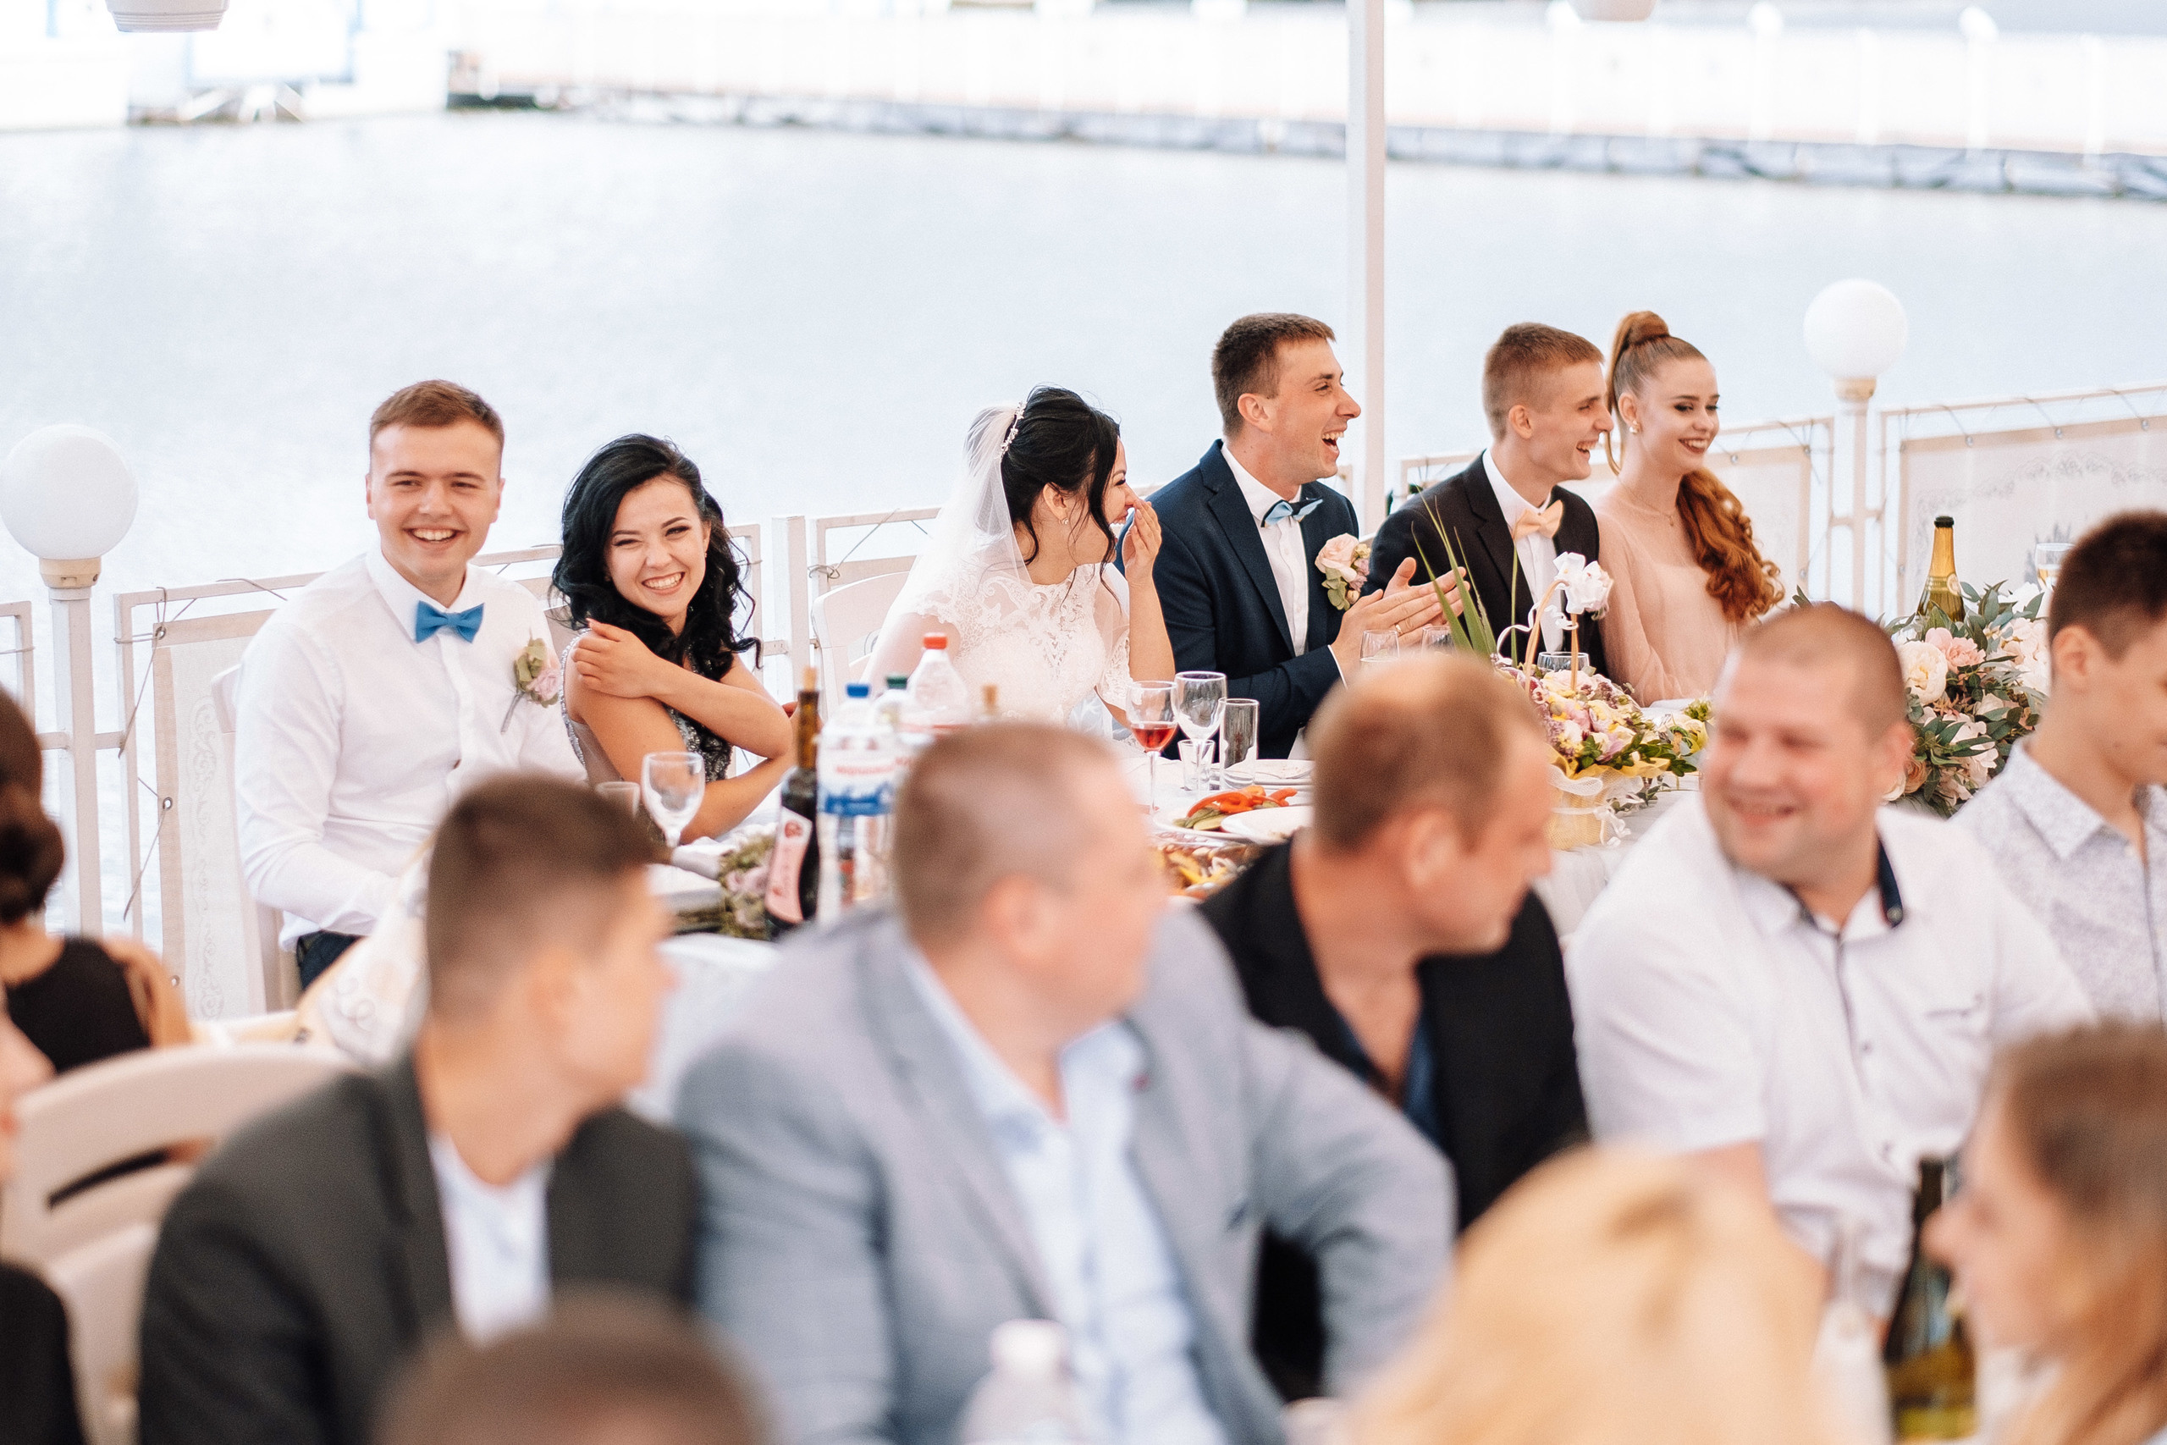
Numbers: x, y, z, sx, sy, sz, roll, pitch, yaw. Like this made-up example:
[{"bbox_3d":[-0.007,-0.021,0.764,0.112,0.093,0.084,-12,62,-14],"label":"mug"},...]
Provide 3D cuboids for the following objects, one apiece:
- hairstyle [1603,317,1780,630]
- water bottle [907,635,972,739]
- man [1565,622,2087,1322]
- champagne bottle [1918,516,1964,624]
[{"bbox_3d":[0.942,-0.393,7.800,0.240,0.490,0.240,8,12,41],"label":"hairstyle"},{"bbox_3d":[-0.190,0.038,6.525,0.091,0.315,0.091,0,9,0],"label":"water bottle"},{"bbox_3d":[0.687,0.554,4.491,0.580,1.301,0.800,-3,10,-18],"label":"man"},{"bbox_3d":[1.249,-0.143,7.375,0.088,0.315,0.088,-9,12,-42],"label":"champagne bottle"}]

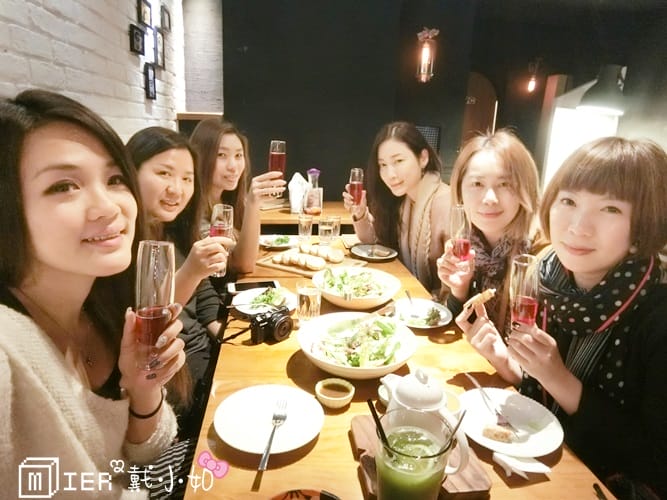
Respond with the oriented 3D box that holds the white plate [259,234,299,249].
[{"bbox_3d":[-0.260,-0.032,1.903,0.198,0.026,0.198,-1,17,-8],"label":"white plate"}]

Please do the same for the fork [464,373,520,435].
[{"bbox_3d":[0.311,0.300,0.804,0.025,0.020,0.176,-3,23,-17],"label":"fork"}]

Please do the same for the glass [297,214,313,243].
[{"bbox_3d":[-0.142,-0.101,1.990,0.070,0.116,0.070,-1,17,-8],"label":"glass"}]

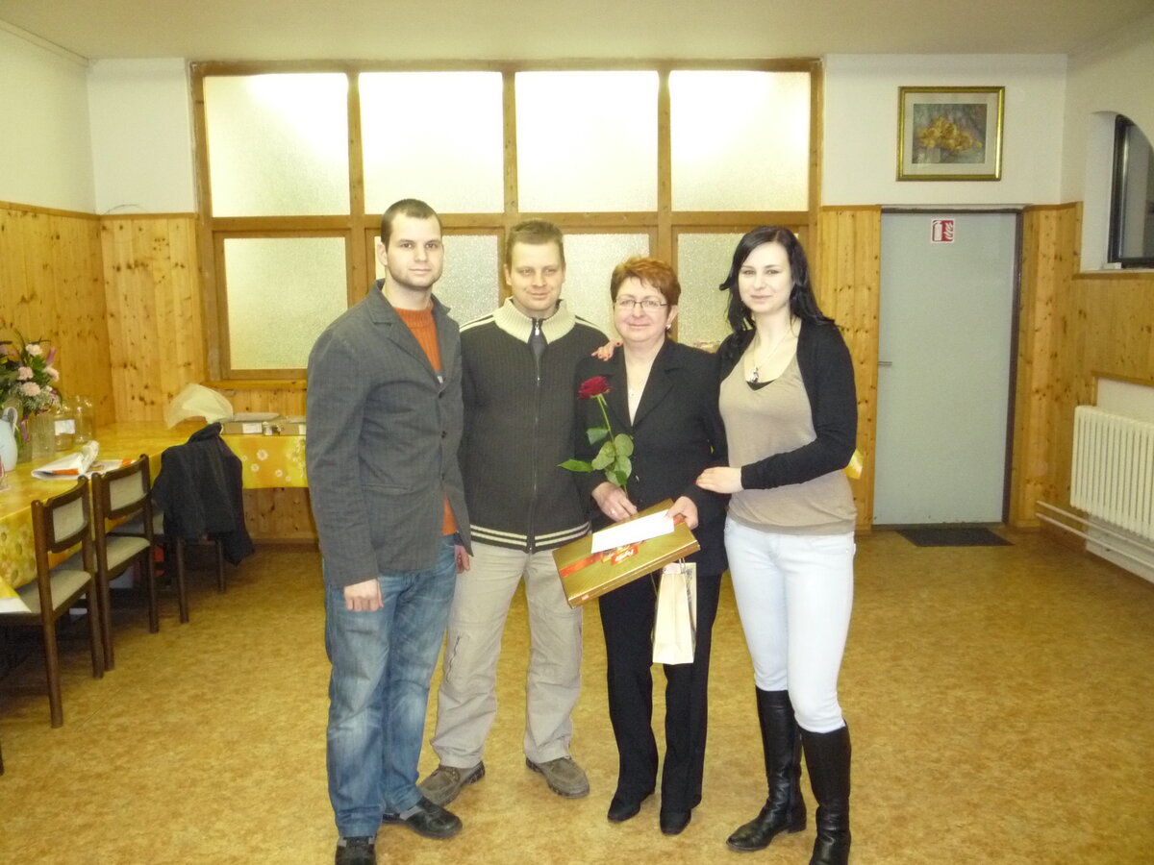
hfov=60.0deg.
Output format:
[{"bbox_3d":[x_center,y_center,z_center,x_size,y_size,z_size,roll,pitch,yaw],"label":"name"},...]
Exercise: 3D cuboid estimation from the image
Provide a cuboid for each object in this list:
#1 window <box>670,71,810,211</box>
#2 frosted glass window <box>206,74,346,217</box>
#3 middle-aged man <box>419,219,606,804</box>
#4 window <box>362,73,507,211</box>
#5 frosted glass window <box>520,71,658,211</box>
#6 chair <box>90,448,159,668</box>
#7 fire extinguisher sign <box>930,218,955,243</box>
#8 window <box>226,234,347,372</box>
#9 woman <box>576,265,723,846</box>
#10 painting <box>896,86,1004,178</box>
[{"bbox_3d":[1.010,-1.795,6.181,0.864,0.839,0.050,-1,8,-2],"label":"window"},{"bbox_3d":[-1.816,-1.749,6.098,0.858,0.843,0.050,-1,8,-2],"label":"frosted glass window"},{"bbox_3d":[-0.186,0.240,3.087,0.560,1.750,0.400,-1,8,-3],"label":"middle-aged man"},{"bbox_3d":[-0.878,-1.770,6.124,0.862,0.840,0.050,-1,8,-2],"label":"window"},{"bbox_3d":[0.068,-1.785,6.152,0.865,0.839,0.050,-1,8,-2],"label":"frosted glass window"},{"bbox_3d":[-2.205,0.550,4.360,0.520,0.840,0.490,-1,8,-2],"label":"chair"},{"bbox_3d":[2.307,-1.270,6.298,0.147,0.144,0.005,-1,8,-2],"label":"fire extinguisher sign"},{"bbox_3d":[-1.794,-0.800,6.228,0.747,0.805,0.050,-1,8,-2],"label":"window"},{"bbox_3d":[0.214,0.316,2.938,0.480,1.630,0.420,0,8,8],"label":"woman"},{"bbox_3d":[2.314,-1.846,6.179,0.656,0.562,0.030,-1,8,-2],"label":"painting"}]

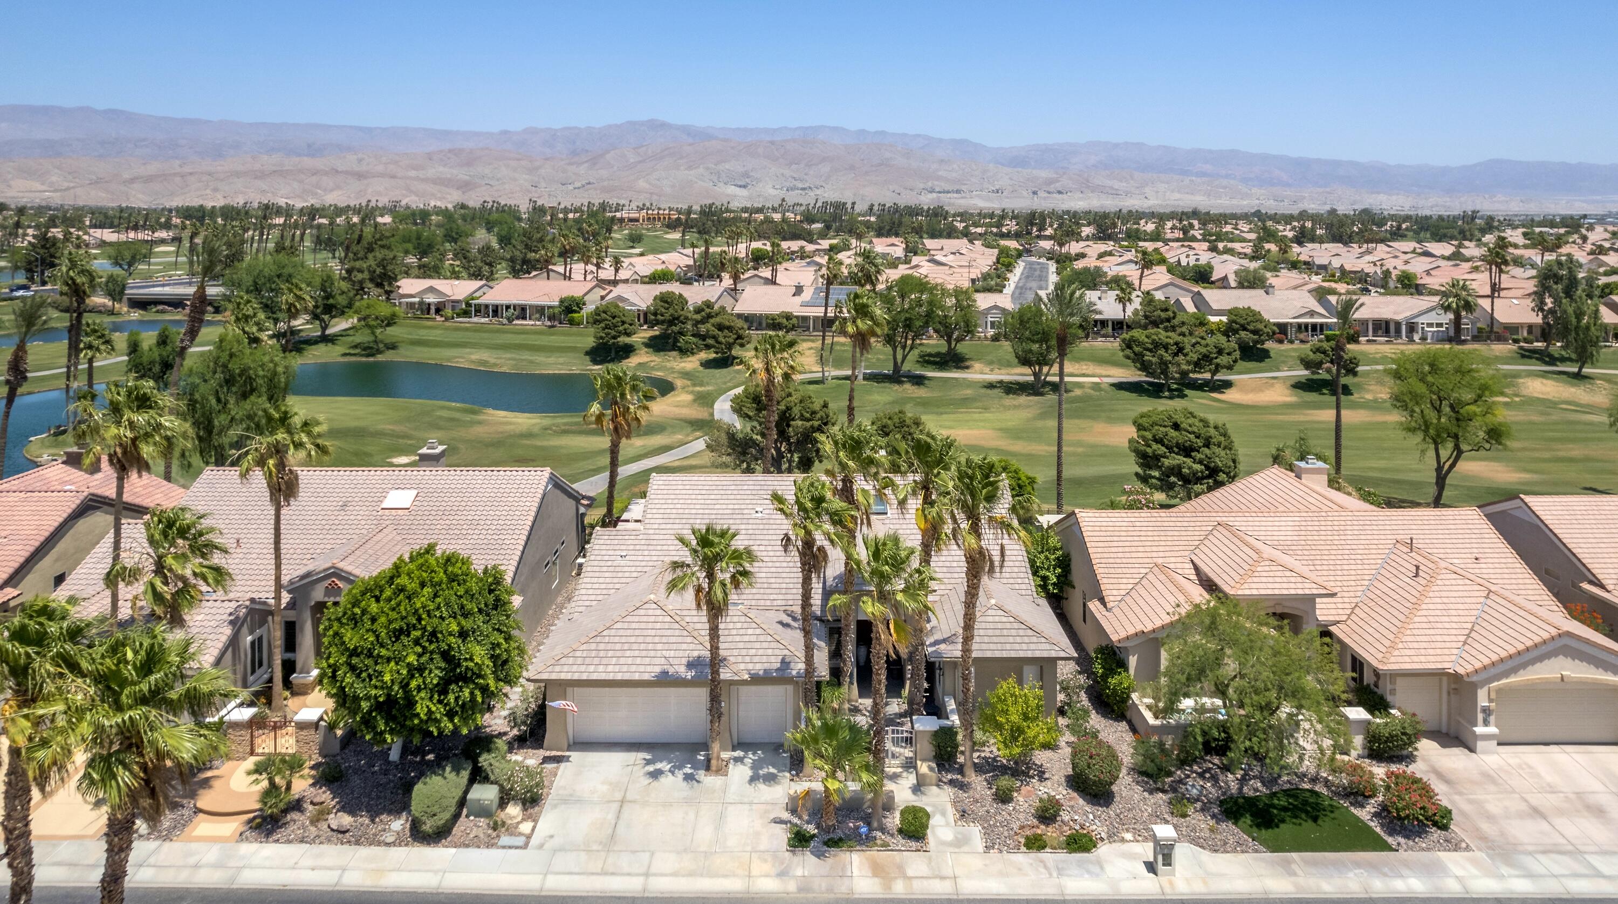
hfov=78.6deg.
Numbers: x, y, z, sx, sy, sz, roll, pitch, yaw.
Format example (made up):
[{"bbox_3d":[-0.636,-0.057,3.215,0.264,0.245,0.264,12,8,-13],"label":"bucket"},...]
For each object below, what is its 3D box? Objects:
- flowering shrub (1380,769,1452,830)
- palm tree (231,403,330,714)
[{"bbox_3d":[19.444,11.048,31.766,2.150,1.380,2.150,0,14,0],"label":"flowering shrub"},{"bbox_3d":[-19.617,4.175,36.695,3.630,12.220,3.630,0,14,0],"label":"palm tree"}]

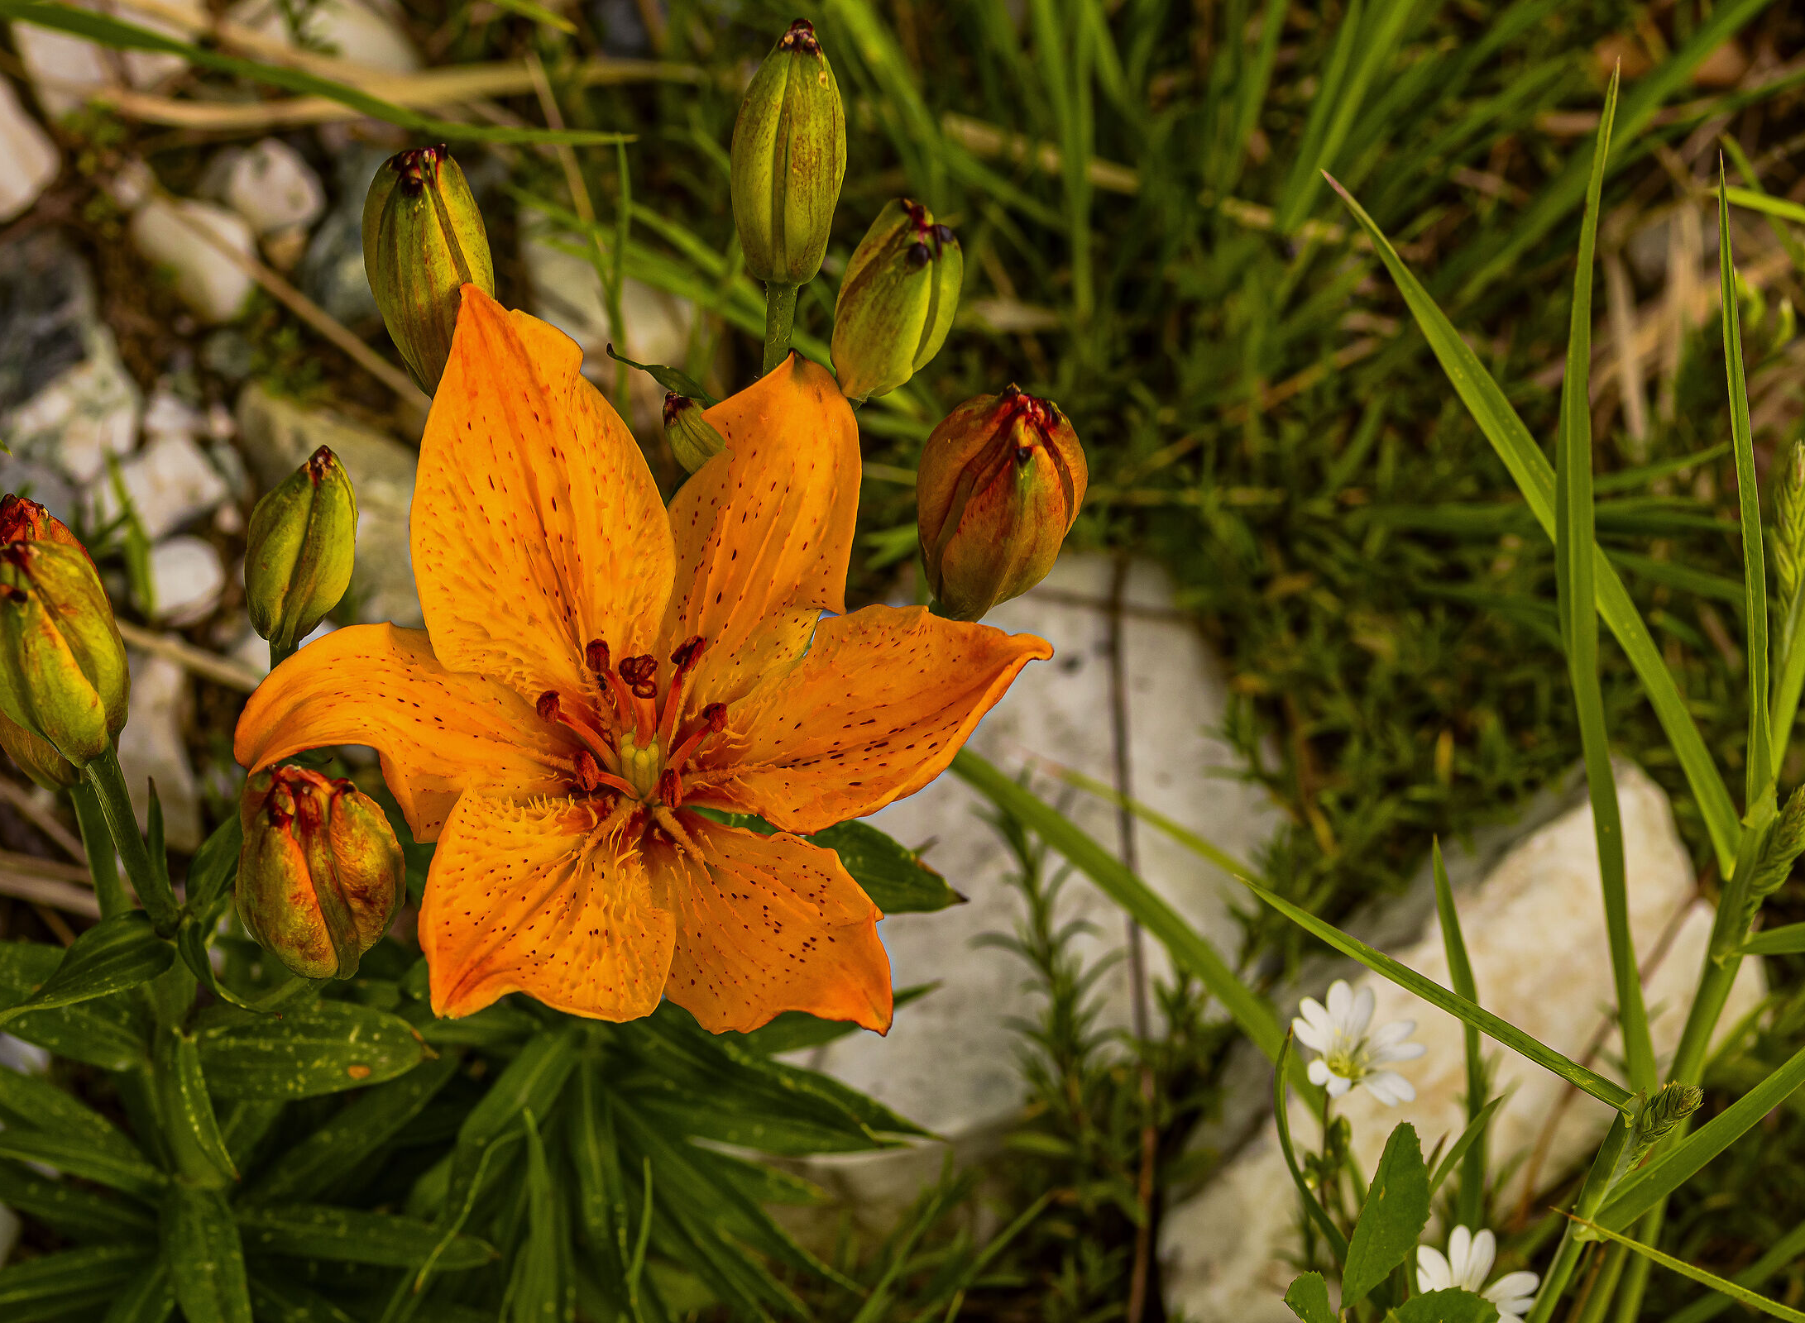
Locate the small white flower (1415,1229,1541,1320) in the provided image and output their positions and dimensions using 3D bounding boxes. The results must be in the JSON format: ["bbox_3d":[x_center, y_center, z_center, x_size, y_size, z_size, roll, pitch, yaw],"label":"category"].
[{"bbox_3d":[0.084,0.090,1.262,0.018,0.008,0.017,0,60,0],"label":"small white flower"}]

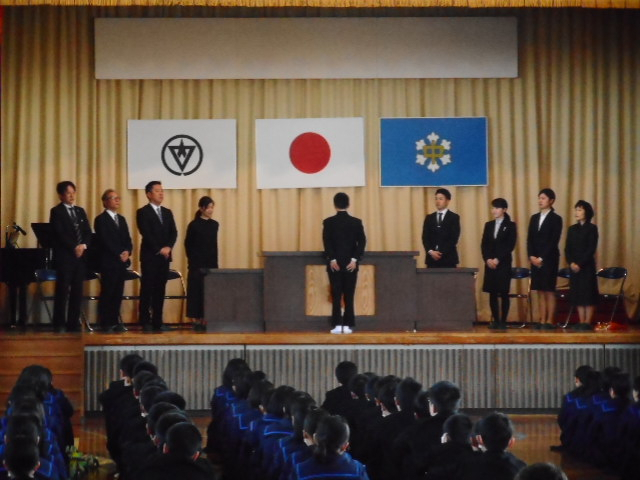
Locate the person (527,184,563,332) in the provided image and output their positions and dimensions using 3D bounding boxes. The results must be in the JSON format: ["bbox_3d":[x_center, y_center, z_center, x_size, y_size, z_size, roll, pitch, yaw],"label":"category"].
[{"bbox_3d":[2.657,0.226,33.400,0.460,1.660,0.310,0,0,30],"label":"person"}]

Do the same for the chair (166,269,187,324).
[{"bbox_3d":[-1.768,0.711,33.800,0.450,0.750,0.460,0,0,-25],"label":"chair"}]

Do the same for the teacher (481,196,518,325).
[{"bbox_3d":[2.102,0.283,33.400,0.460,1.550,0.300,0,0,28],"label":"teacher"}]

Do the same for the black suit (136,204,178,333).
[{"bbox_3d":[-1.913,0.314,33.200,0.520,1.490,0.330,0,0,-38],"label":"black suit"}]

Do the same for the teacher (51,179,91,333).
[{"bbox_3d":[-2.949,0.200,33.500,0.480,1.792,0.340,0,0,-30],"label":"teacher"}]

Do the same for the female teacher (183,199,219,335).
[{"bbox_3d":[-1.389,0.280,33.300,0.450,1.580,0.310,0,0,-42],"label":"female teacher"}]

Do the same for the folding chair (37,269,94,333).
[{"bbox_3d":[-3.083,0.717,33.800,0.450,0.750,0.460,0,0,-30],"label":"folding chair"}]

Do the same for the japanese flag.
[{"bbox_3d":[-0.115,-1.101,36.000,1.370,0.891,0.040,0,0,0],"label":"japanese flag"}]

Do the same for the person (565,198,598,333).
[{"bbox_3d":[3.177,0.307,34.300,0.440,1.571,0.320,0,0,38],"label":"person"}]

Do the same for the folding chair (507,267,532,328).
[{"bbox_3d":[2.295,0.701,33.900,0.450,0.750,0.460,0,0,14],"label":"folding chair"}]

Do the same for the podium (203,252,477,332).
[{"bbox_3d":[0.241,0.626,34.200,3.320,0.962,0.700,0,0,0],"label":"podium"}]

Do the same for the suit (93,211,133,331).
[{"bbox_3d":[-2.424,0.349,33.200,0.500,1.410,0.320,0,0,-42],"label":"suit"}]

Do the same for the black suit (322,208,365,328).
[{"bbox_3d":[0.287,0.345,33.100,0.500,1.369,0.280,0,0,0],"label":"black suit"}]

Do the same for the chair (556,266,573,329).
[{"bbox_3d":[2.967,0.719,34.900,0.460,0.759,0.480,0,0,25],"label":"chair"}]

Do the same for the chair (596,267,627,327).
[{"bbox_3d":[3.498,0.719,34.900,0.460,0.759,0.480,0,0,27],"label":"chair"}]

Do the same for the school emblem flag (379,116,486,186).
[{"bbox_3d":[1.447,-1.113,35.800,1.355,0.880,0.030,0,0,0],"label":"school emblem flag"}]

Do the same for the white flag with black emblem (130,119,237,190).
[{"bbox_3d":[-1.735,-1.085,35.700,1.360,0.880,0.030,0,0,0],"label":"white flag with black emblem"}]

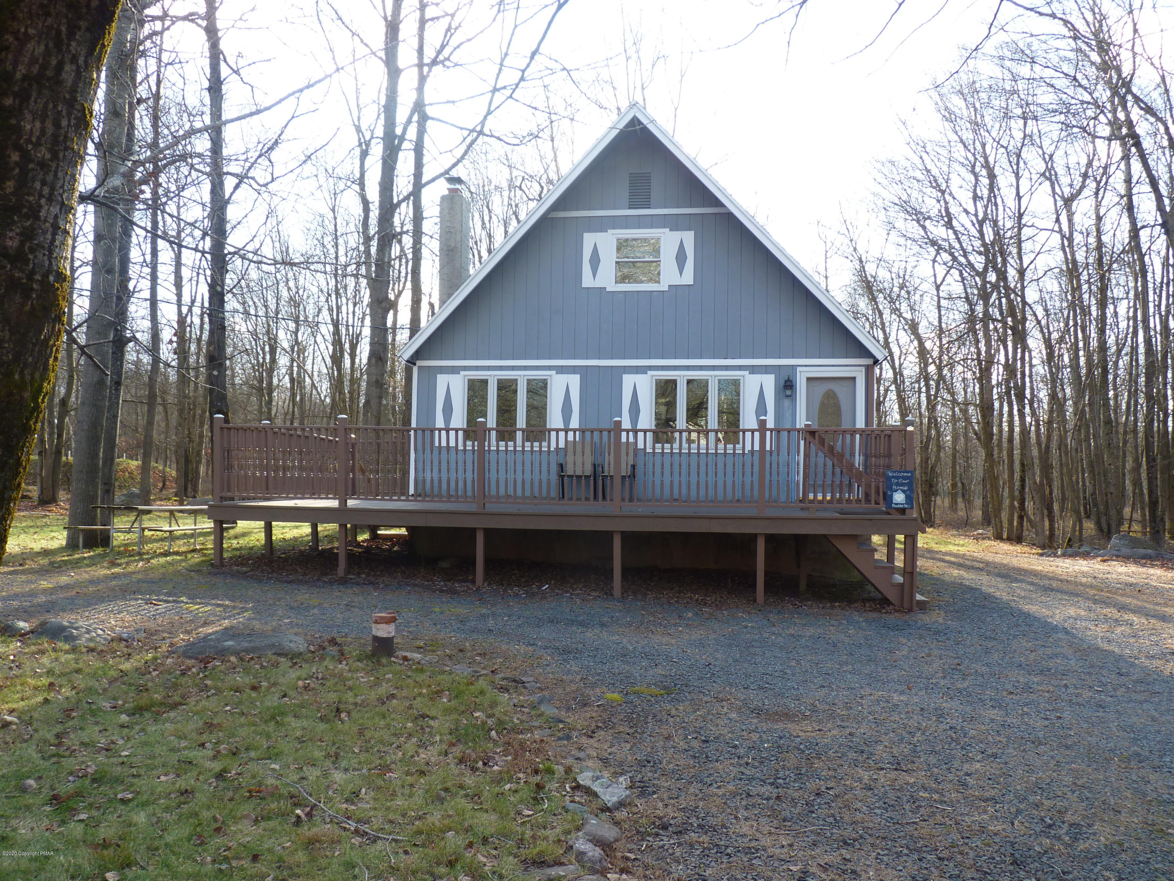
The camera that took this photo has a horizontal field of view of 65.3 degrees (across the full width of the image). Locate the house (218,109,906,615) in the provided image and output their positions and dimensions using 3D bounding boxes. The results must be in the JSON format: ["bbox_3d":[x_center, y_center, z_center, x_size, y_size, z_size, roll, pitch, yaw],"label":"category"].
[{"bbox_3d":[0.589,-1.560,17.085,8.820,7.350,12.470,1,-2,9],"label":"house"}]

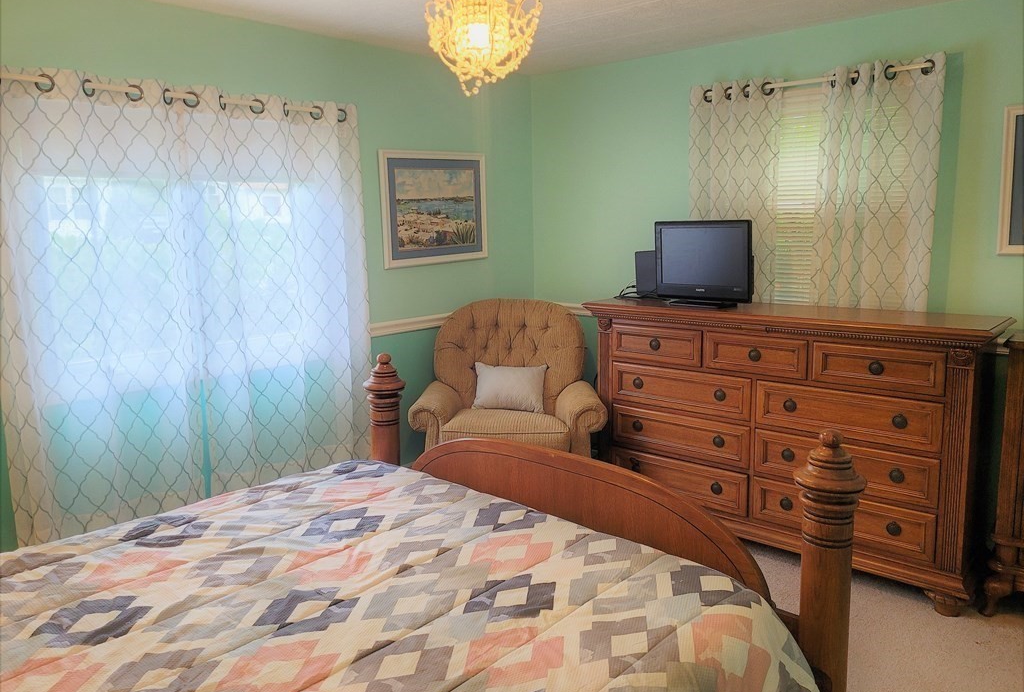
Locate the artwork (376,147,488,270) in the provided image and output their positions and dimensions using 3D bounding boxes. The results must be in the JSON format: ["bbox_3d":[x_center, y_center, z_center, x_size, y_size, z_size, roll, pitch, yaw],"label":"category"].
[{"bbox_3d":[-0.354,-0.677,3.787,0.030,0.535,0.705,7,12,41],"label":"artwork"}]

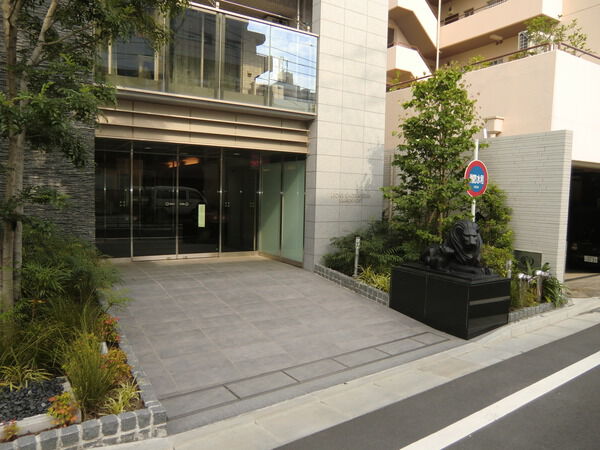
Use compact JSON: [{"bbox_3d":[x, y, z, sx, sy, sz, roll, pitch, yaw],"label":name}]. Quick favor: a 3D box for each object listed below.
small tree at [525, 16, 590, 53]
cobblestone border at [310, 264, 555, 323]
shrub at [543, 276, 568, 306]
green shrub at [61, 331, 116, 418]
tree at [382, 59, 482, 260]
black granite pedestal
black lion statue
[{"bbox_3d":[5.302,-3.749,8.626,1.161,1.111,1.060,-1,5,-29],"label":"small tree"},{"bbox_3d":[2.017,1.001,6.767,2.020,0.283,3.434,-1,5,-29],"label":"cobblestone border"},{"bbox_3d":[3.629,0.945,5.909,0.364,0.414,0.364,-1,5,-29],"label":"shrub"},{"bbox_3d":[-1.465,0.999,2.861,0.353,0.531,0.353,-1,5,-29],"label":"green shrub"},{"bbox_3d":[2.164,-0.774,6.638,1.434,3.485,1.434,-1,5,-29],"label":"tree"},{"bbox_3d":[1.958,0.943,5.549,0.737,0.677,1.333,-1,5,-29],"label":"black granite pedestal"},{"bbox_3d":[2.000,0.280,5.492,0.424,0.646,0.929,-1,5,-29],"label":"black lion statue"}]

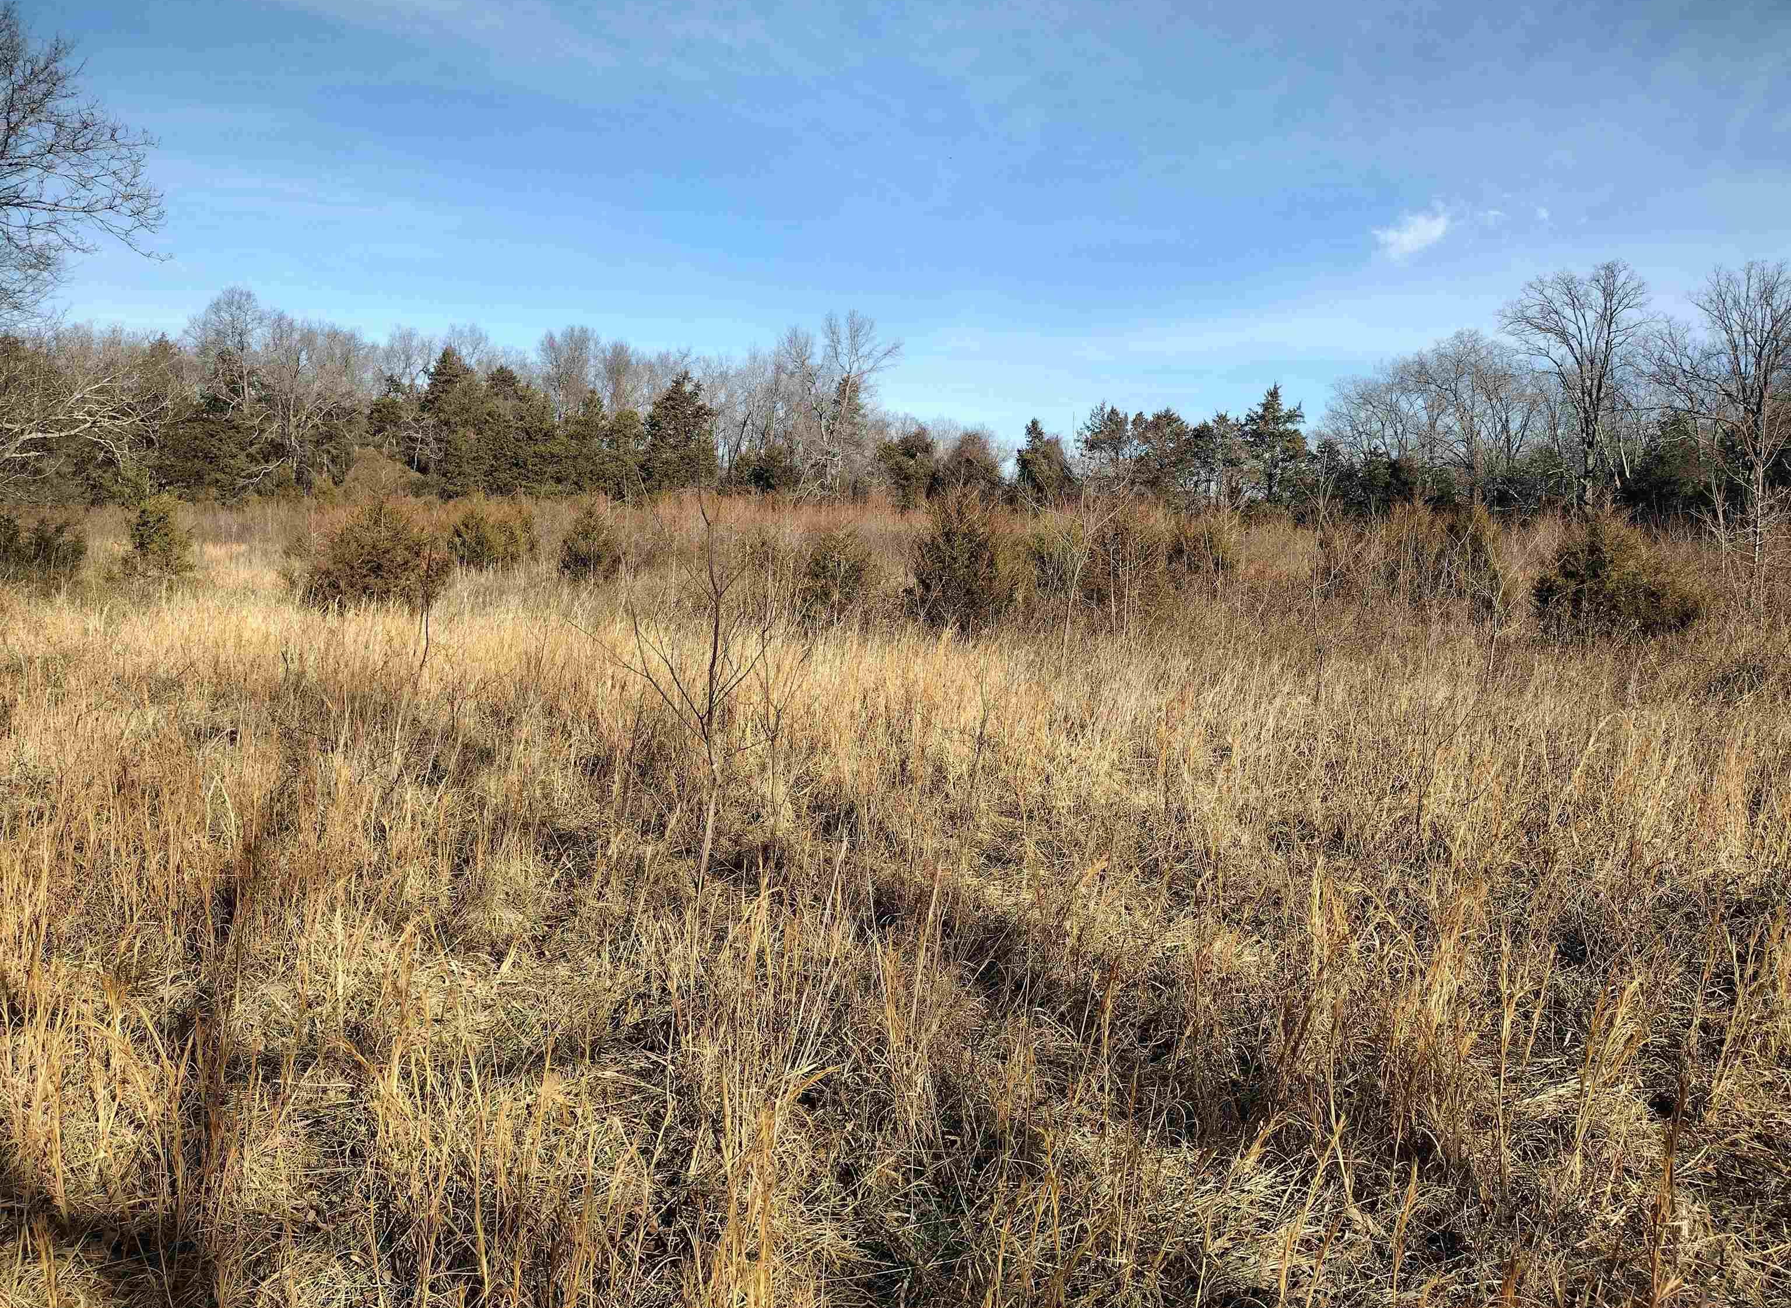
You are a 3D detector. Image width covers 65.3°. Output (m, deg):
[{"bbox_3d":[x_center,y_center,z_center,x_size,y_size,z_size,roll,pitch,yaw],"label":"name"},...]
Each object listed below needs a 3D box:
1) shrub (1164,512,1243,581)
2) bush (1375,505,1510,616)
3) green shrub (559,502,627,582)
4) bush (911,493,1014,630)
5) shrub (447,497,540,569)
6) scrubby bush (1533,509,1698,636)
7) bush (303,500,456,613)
[{"bbox_3d":[4.958,-1.690,22.500,1.159,1.239,1.159,1,7,12],"label":"shrub"},{"bbox_3d":[6.675,-1.115,17.000,1.569,1.464,1.412,3,7,21],"label":"bush"},{"bbox_3d":[-4.771,-1.730,22.000,1.026,1.322,1.026,-1,7,-12],"label":"green shrub"},{"bbox_3d":[0.712,-0.978,14.800,1.050,1.527,1.050,0,7,3],"label":"bush"},{"bbox_3d":[-7.199,-2.103,25.000,1.554,1.377,1.399,-2,7,-16],"label":"shrub"},{"bbox_3d":[7.398,-0.781,14.300,1.695,1.346,1.525,3,8,27],"label":"scrubby bush"},{"bbox_3d":[-6.503,-1.236,17.500,1.853,1.507,1.668,-3,7,-20],"label":"bush"}]

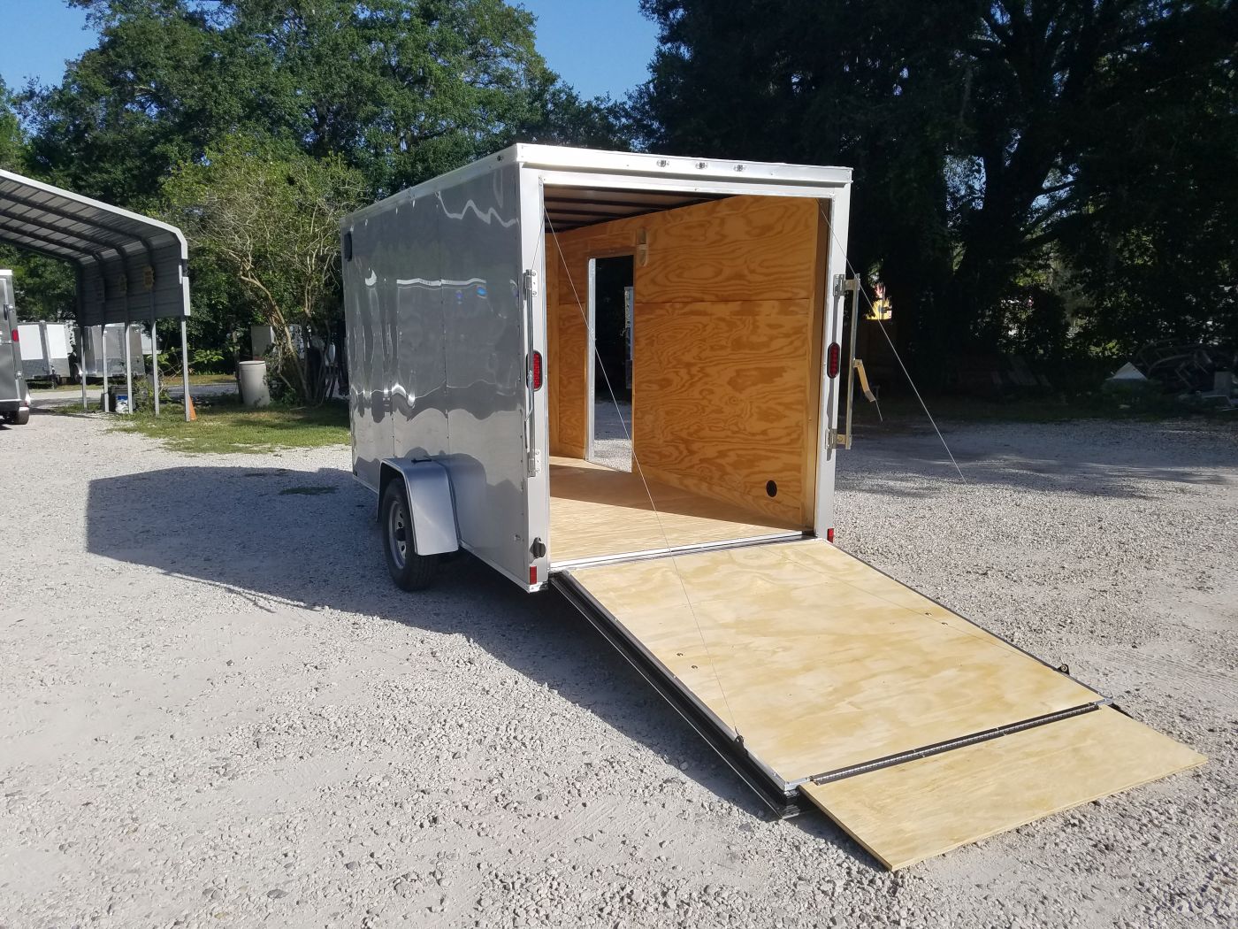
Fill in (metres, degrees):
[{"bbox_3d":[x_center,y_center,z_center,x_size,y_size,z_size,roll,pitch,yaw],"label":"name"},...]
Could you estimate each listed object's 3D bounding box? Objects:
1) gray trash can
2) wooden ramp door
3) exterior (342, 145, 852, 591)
[{"bbox_3d":[-7.843,-1.727,20.000,0.580,0.960,0.580,-6,8,-21],"label":"gray trash can"},{"bbox_3d":[0.902,0.796,3.824,1.570,0.100,2.136,-5,19,-27],"label":"wooden ramp door"},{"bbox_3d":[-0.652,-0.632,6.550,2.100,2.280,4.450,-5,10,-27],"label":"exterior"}]

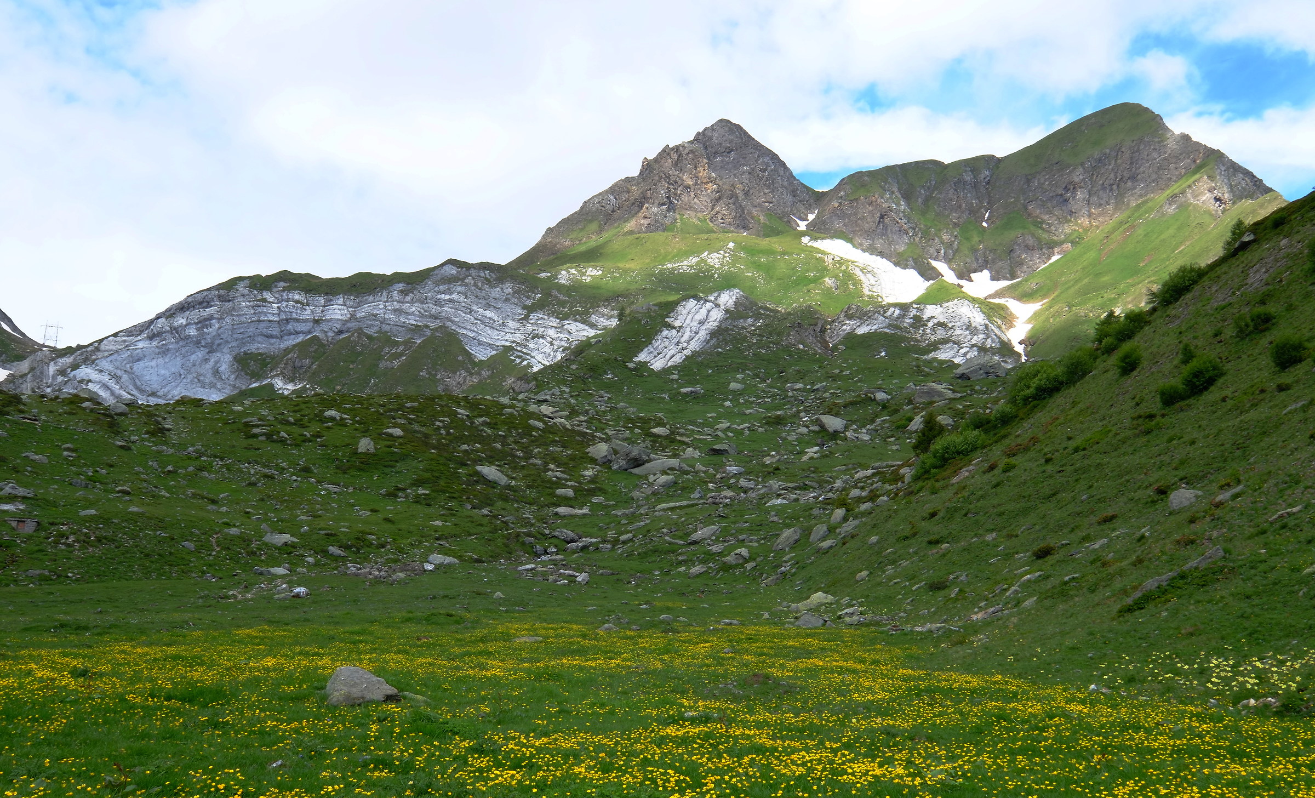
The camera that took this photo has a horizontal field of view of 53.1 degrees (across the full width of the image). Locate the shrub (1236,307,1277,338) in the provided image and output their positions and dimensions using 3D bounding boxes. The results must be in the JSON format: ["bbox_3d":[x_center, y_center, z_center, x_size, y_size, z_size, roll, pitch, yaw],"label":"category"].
[{"bbox_3d":[27.792,-3.552,61.000,1.759,1.286,1.661,2,-7,0],"label":"shrub"}]

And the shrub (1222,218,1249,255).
[{"bbox_3d":[40.469,-11.362,92.000,1.941,2.589,1.844,-3,-8,24],"label":"shrub"}]

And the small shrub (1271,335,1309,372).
[{"bbox_3d":[24.050,-1.739,50.000,1.266,1.272,1.196,2,-7,0],"label":"small shrub"}]

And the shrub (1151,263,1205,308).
[{"bbox_3d":[38.791,-8.501,98.000,3.860,2.991,3.646,2,-7,0],"label":"shrub"}]

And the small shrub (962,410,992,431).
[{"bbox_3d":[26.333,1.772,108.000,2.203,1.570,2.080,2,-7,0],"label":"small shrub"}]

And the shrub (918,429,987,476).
[{"bbox_3d":[20.630,3.739,92.000,4.816,3.142,3.371,-2,-7,13],"label":"shrub"}]

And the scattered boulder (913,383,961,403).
[{"bbox_3d":[40.304,-0.891,190.000,6.829,2.970,5.121,-2,-7,12],"label":"scattered boulder"}]

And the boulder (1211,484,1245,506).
[{"bbox_3d":[16.062,2.704,37.000,0.861,0.546,0.694,2,-7,0],"label":"boulder"}]

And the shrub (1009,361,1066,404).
[{"bbox_3d":[29.742,-1.288,103.000,4.057,3.144,3.832,2,-7,0],"label":"shrub"}]

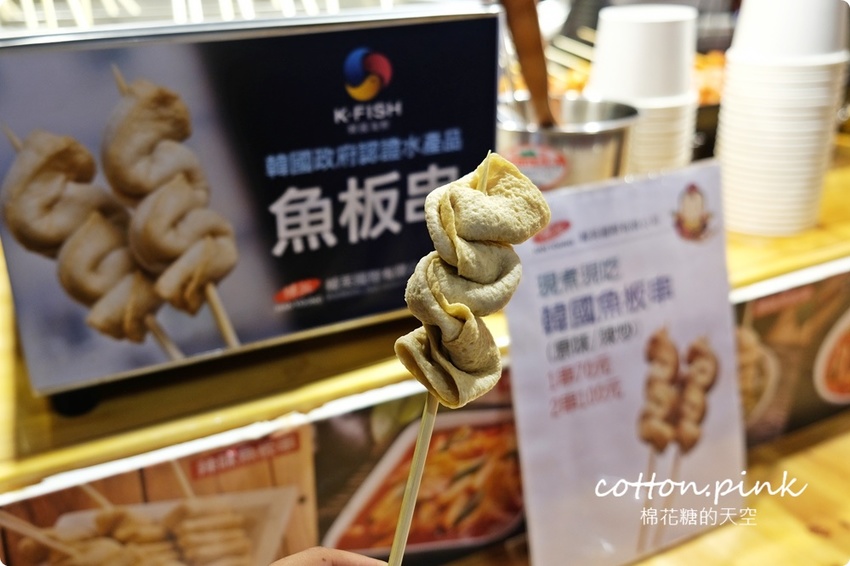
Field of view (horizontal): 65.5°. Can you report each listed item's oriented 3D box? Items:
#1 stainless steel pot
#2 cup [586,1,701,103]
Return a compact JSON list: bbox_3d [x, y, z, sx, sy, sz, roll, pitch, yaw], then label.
[{"bbox_3d":[0.120,-0.089,0.612,0.140,0.132,0.140,-2,24,1],"label":"stainless steel pot"},{"bbox_3d":[0.216,-0.221,0.649,0.109,0.078,0.109,-2,24,1],"label":"cup"}]

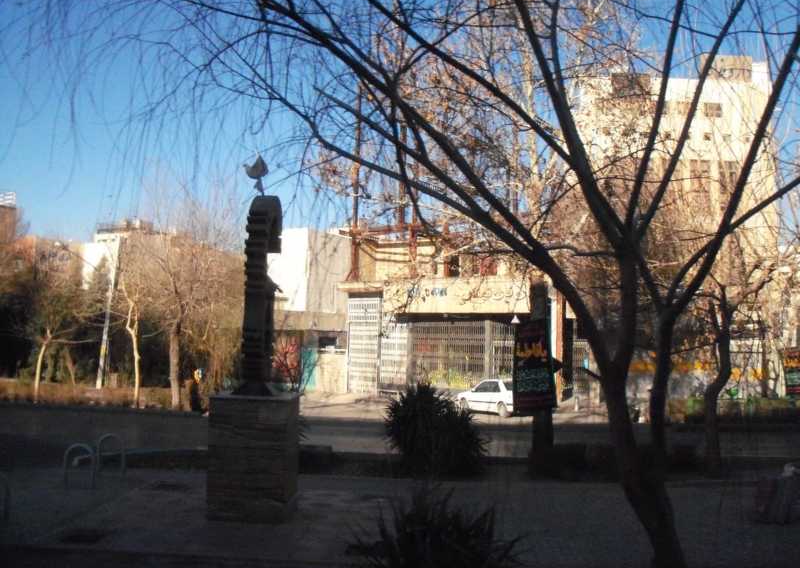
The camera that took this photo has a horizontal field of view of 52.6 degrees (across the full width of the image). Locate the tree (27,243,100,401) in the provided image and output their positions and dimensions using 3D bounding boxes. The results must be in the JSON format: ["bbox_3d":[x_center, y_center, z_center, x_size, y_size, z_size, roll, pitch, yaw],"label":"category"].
[{"bbox_3d":[-15.947,1.737,38.335,3.402,7.438,3.232,1,-5,0],"label":"tree"}]

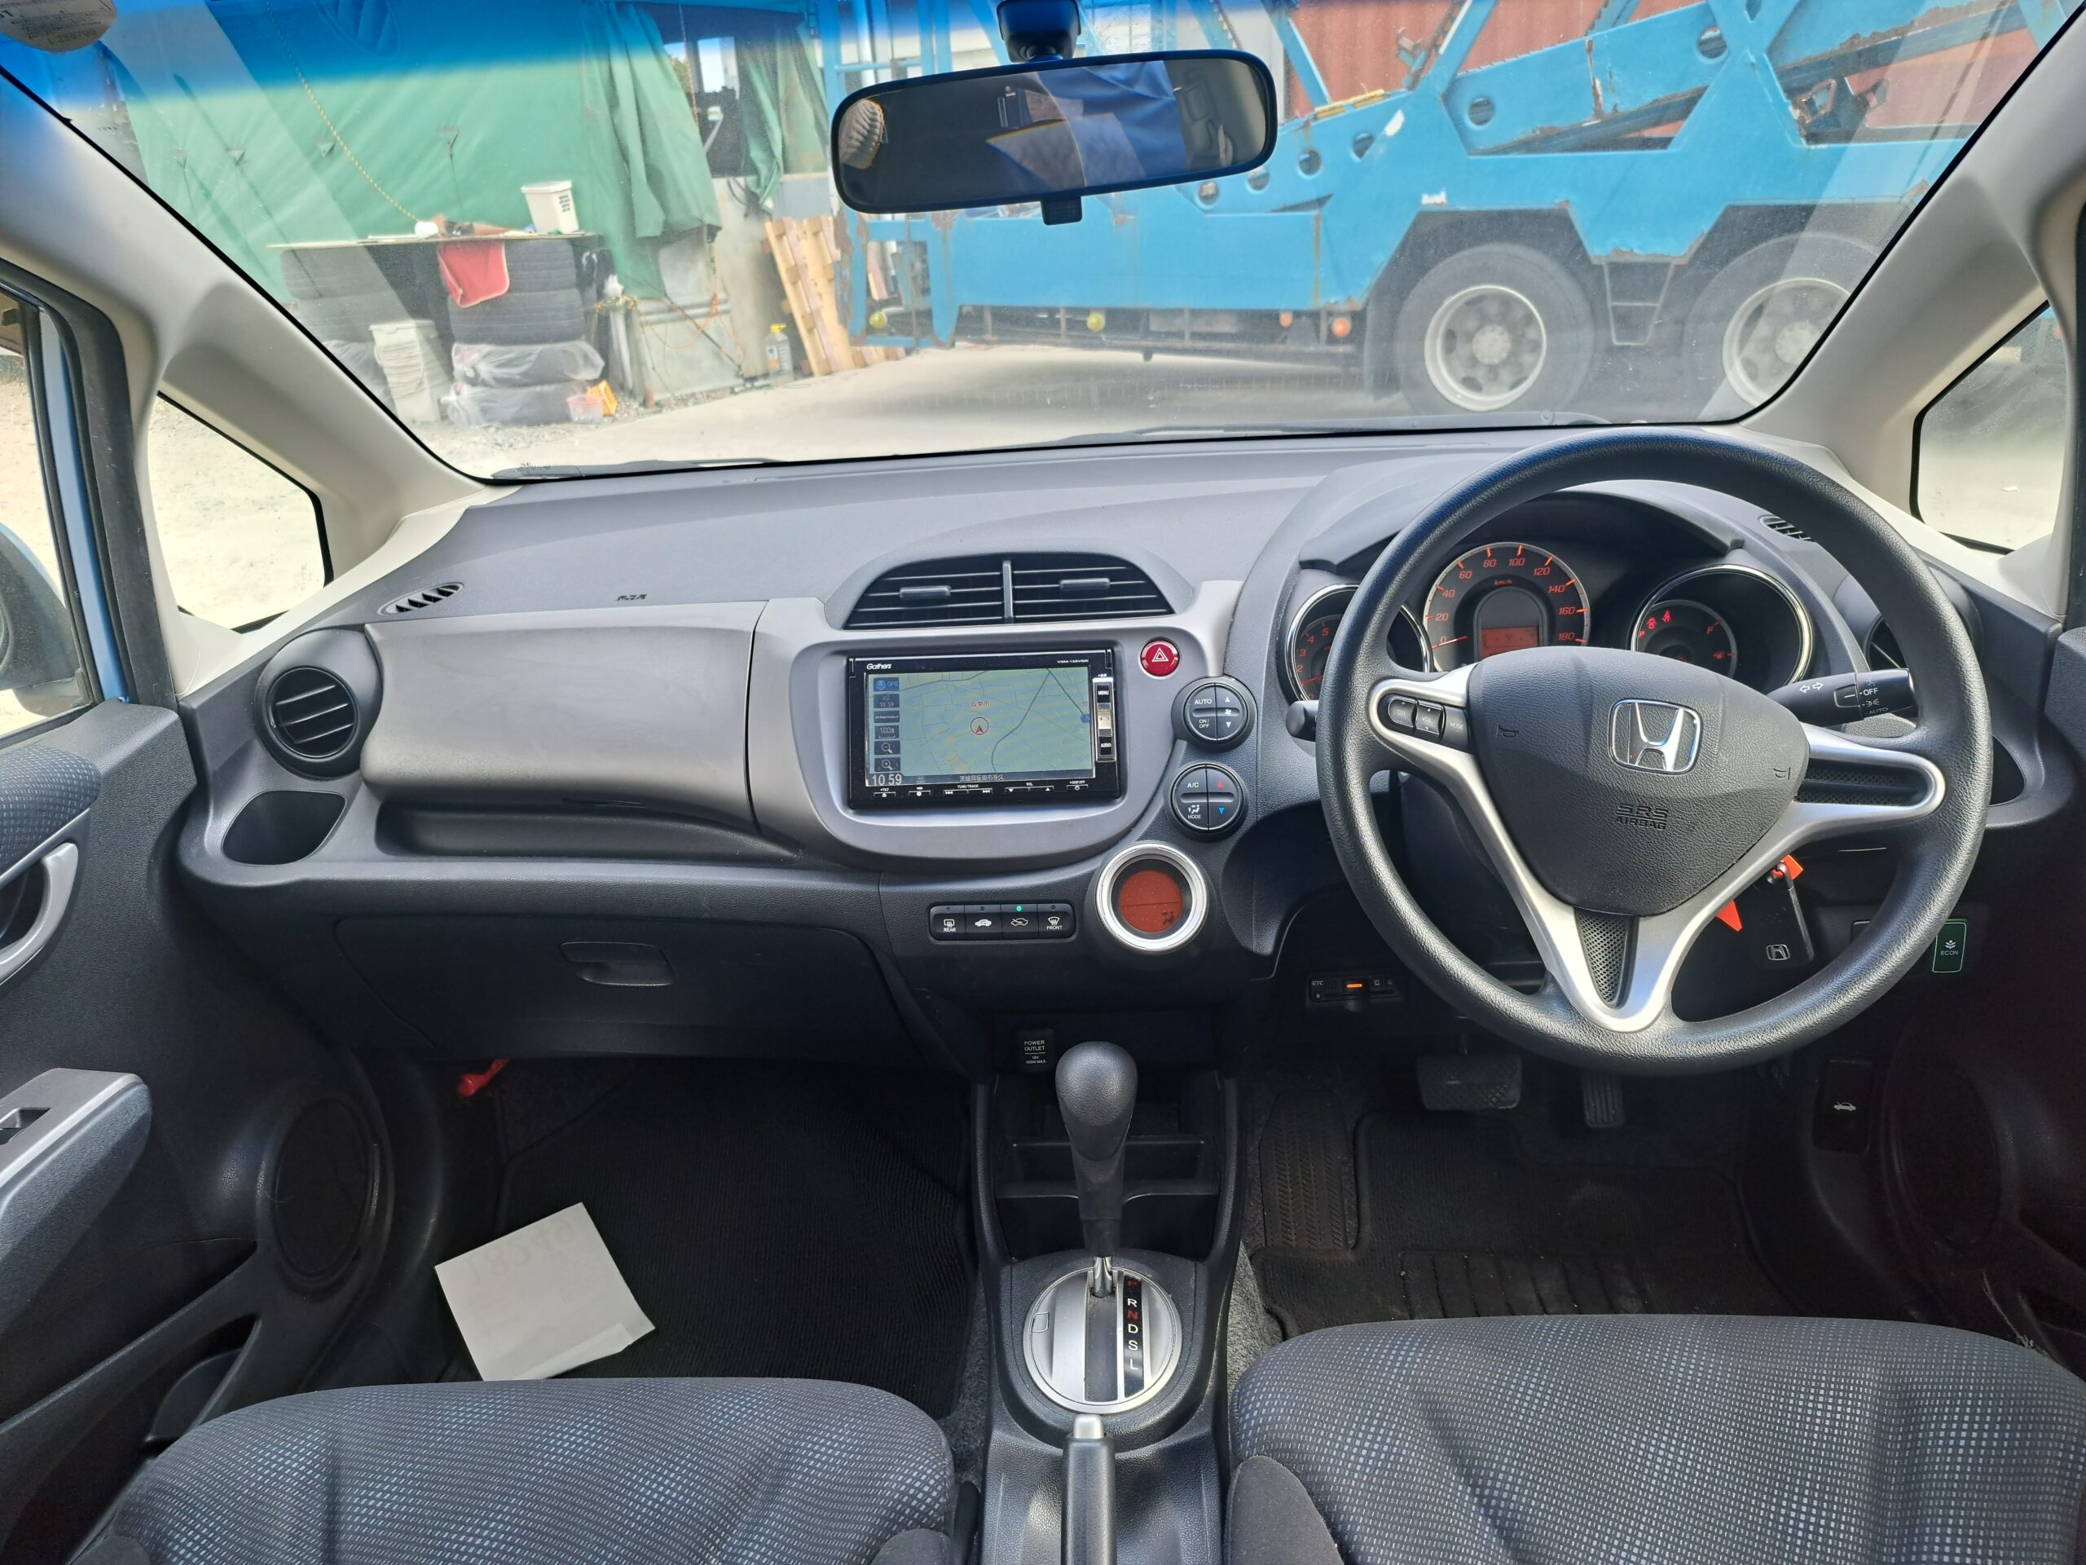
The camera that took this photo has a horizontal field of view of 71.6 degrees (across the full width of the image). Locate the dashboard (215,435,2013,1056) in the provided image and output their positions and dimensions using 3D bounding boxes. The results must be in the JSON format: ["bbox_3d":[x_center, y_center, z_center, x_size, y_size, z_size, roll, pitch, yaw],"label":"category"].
[{"bbox_3d":[0.044,-0.045,1.200,1.360,0.405,0.500,-2,22,3],"label":"dashboard"}]

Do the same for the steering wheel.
[{"bbox_3d":[0.344,-0.018,0.844,0.370,0.370,0.100,7,-4,6],"label":"steering wheel"}]

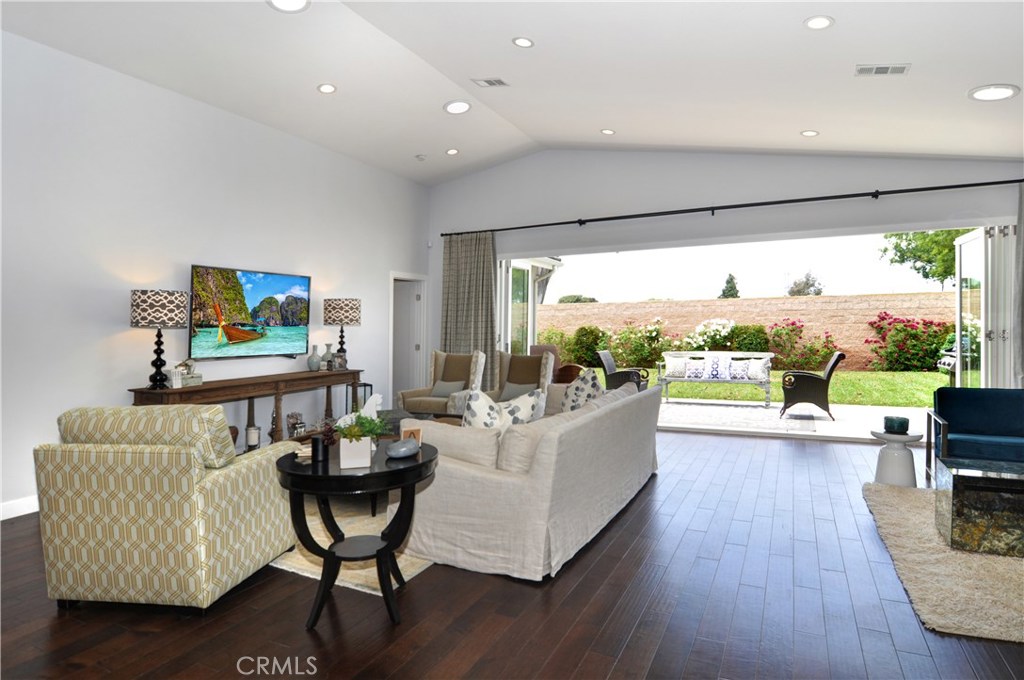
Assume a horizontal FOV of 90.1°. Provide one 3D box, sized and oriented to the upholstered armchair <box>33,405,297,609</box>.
[{"bbox_3d":[-1.814,0.819,2.828,0.860,0.950,0.800,0,2,10],"label":"upholstered armchair"}]

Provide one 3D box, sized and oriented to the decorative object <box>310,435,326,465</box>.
[{"bbox_3d":[-0.885,0.493,2.362,0.073,0.112,0.073,-1,2,0],"label":"decorative object"}]

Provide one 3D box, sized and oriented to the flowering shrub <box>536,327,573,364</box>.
[{"bbox_3d":[1.330,0.219,16.000,1.200,1.300,1.100,0,2,27],"label":"flowering shrub"}]

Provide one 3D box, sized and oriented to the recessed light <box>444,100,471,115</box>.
[{"bbox_3d":[-0.606,-2.588,5.670,0.290,0.040,0.290,-10,-4,-1],"label":"recessed light"}]

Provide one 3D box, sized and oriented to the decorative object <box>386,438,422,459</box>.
[{"bbox_3d":[-0.530,0.507,2.471,0.165,0.075,0.110,-1,2,-27],"label":"decorative object"}]

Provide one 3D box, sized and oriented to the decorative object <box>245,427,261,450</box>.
[{"bbox_3d":[-2.554,0.981,5.032,0.140,0.250,0.140,1,2,29],"label":"decorative object"}]

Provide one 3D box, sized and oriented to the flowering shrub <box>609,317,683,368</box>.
[{"bbox_3d":[3.995,0.075,15.300,2.100,1.600,1.400,1,2,29],"label":"flowering shrub"}]

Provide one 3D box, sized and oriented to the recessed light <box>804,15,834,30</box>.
[{"bbox_3d":[2.105,-2.173,3.500,0.190,0.030,0.190,10,6,28],"label":"recessed light"}]

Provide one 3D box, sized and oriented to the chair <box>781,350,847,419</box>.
[{"bbox_3d":[4.429,0.653,7.663,0.890,0.980,0.660,1,2,21],"label":"chair"}]

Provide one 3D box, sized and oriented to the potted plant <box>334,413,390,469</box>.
[{"bbox_3d":[-0.674,0.440,2.274,0.225,0.220,0.180,-1,2,-9],"label":"potted plant"}]

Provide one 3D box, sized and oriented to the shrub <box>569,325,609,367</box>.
[{"bbox_3d":[2.304,0.172,15.200,1.200,1.300,1.150,1,2,29],"label":"shrub"}]

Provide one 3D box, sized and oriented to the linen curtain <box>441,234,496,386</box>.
[{"bbox_3d":[-0.666,-0.201,7.554,0.880,2.760,0.140,0,1,25],"label":"linen curtain"}]

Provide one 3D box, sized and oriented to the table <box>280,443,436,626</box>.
[{"bbox_3d":[-0.737,0.919,2.443,0.740,0.735,0.740,0,1,0],"label":"table"}]

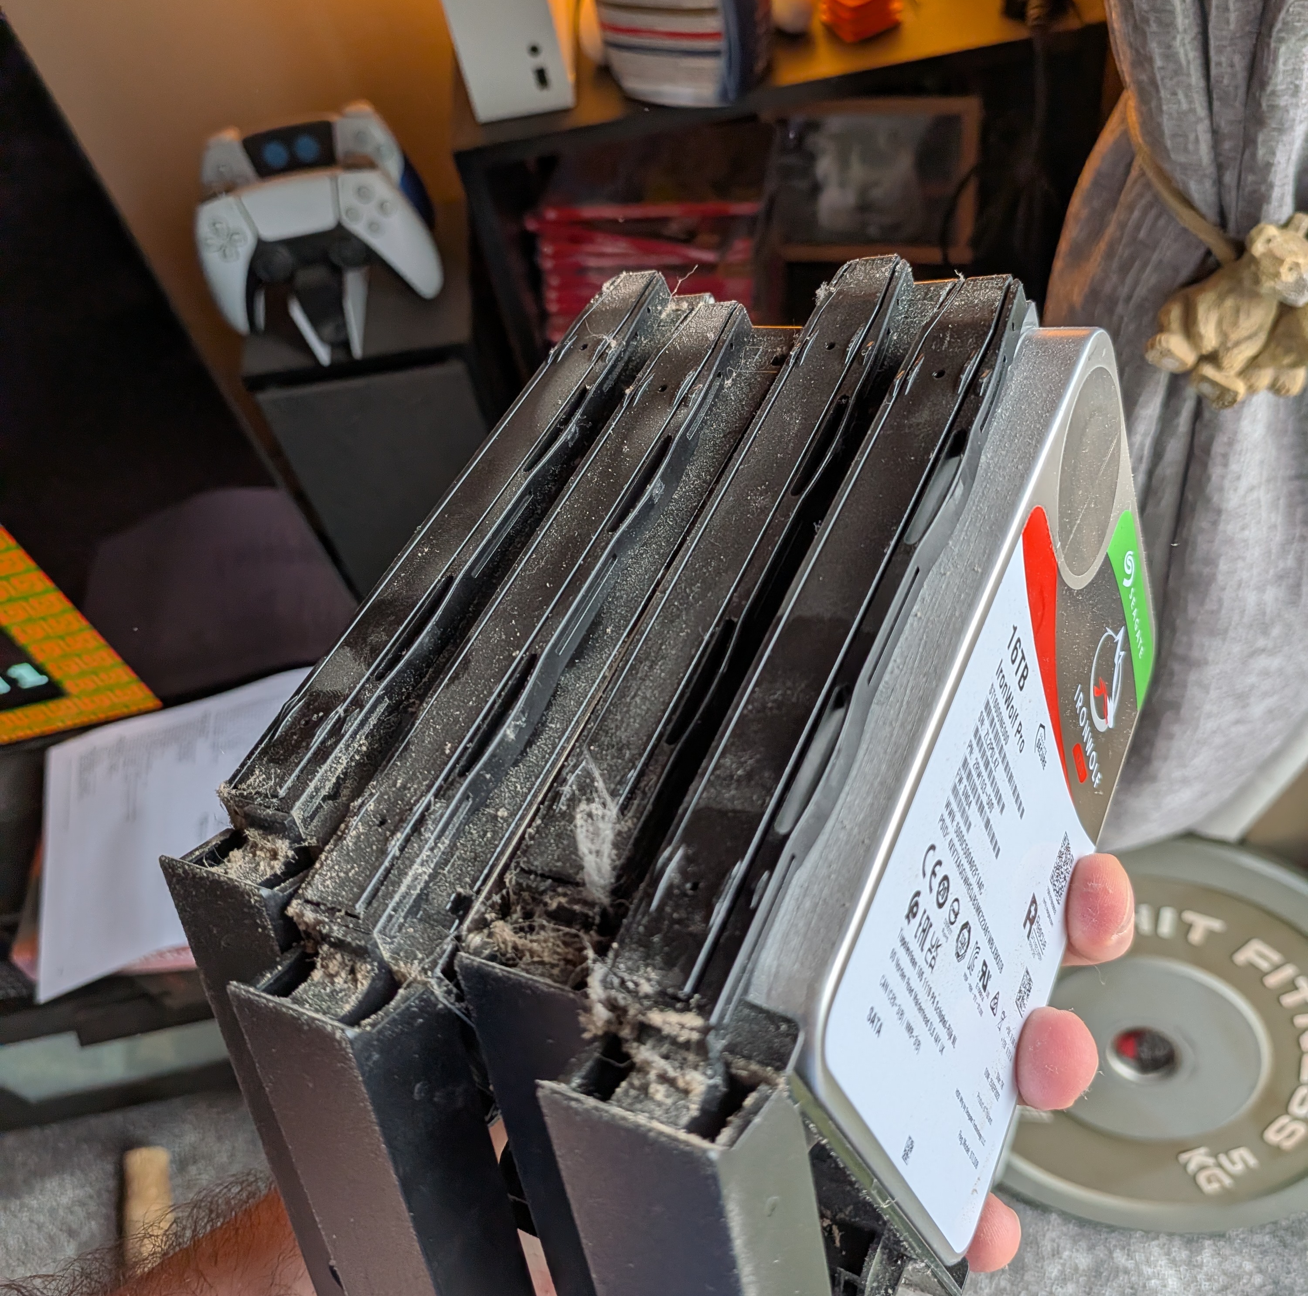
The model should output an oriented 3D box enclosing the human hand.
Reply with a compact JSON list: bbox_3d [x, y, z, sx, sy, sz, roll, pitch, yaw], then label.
[{"bbox_3d":[0.022,0.119,0.290,0.180,0.062,0.105,-33,28,25],"label":"human hand"}]

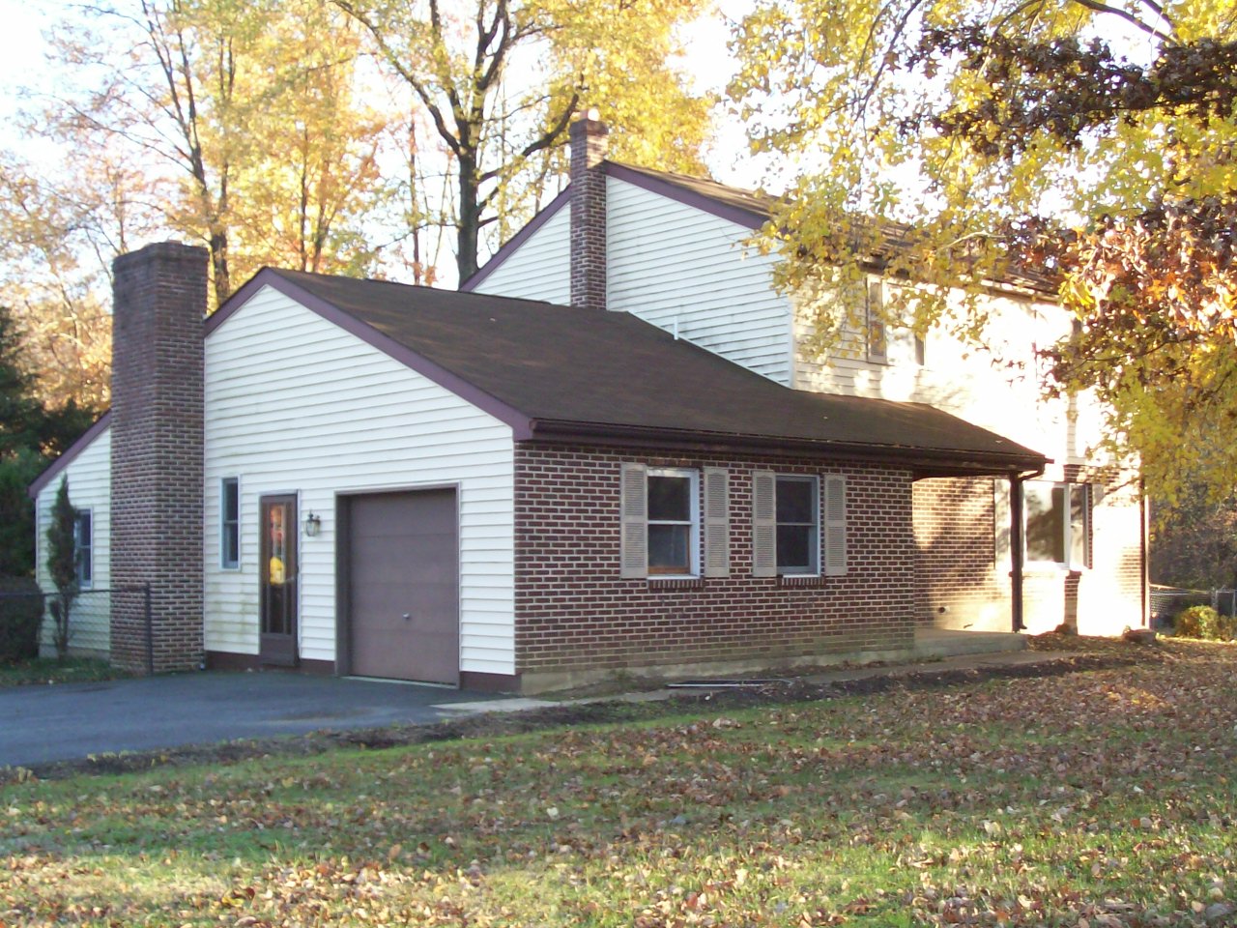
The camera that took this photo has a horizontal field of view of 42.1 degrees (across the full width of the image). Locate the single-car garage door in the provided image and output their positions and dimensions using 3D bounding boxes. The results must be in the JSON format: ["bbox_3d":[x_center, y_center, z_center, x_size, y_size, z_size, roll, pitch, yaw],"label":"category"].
[{"bbox_3d":[-2.366,1.387,17.902,0.100,2.090,2.200,3,-5,-42],"label":"single-car garage door"}]

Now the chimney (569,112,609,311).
[{"bbox_3d":[-0.452,-3.706,24.525,0.420,3.280,0.430,3,-5,-42],"label":"chimney"}]

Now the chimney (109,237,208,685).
[{"bbox_3d":[-6.116,-0.061,21.331,0.710,5.560,1.340,3,-5,-42],"label":"chimney"}]

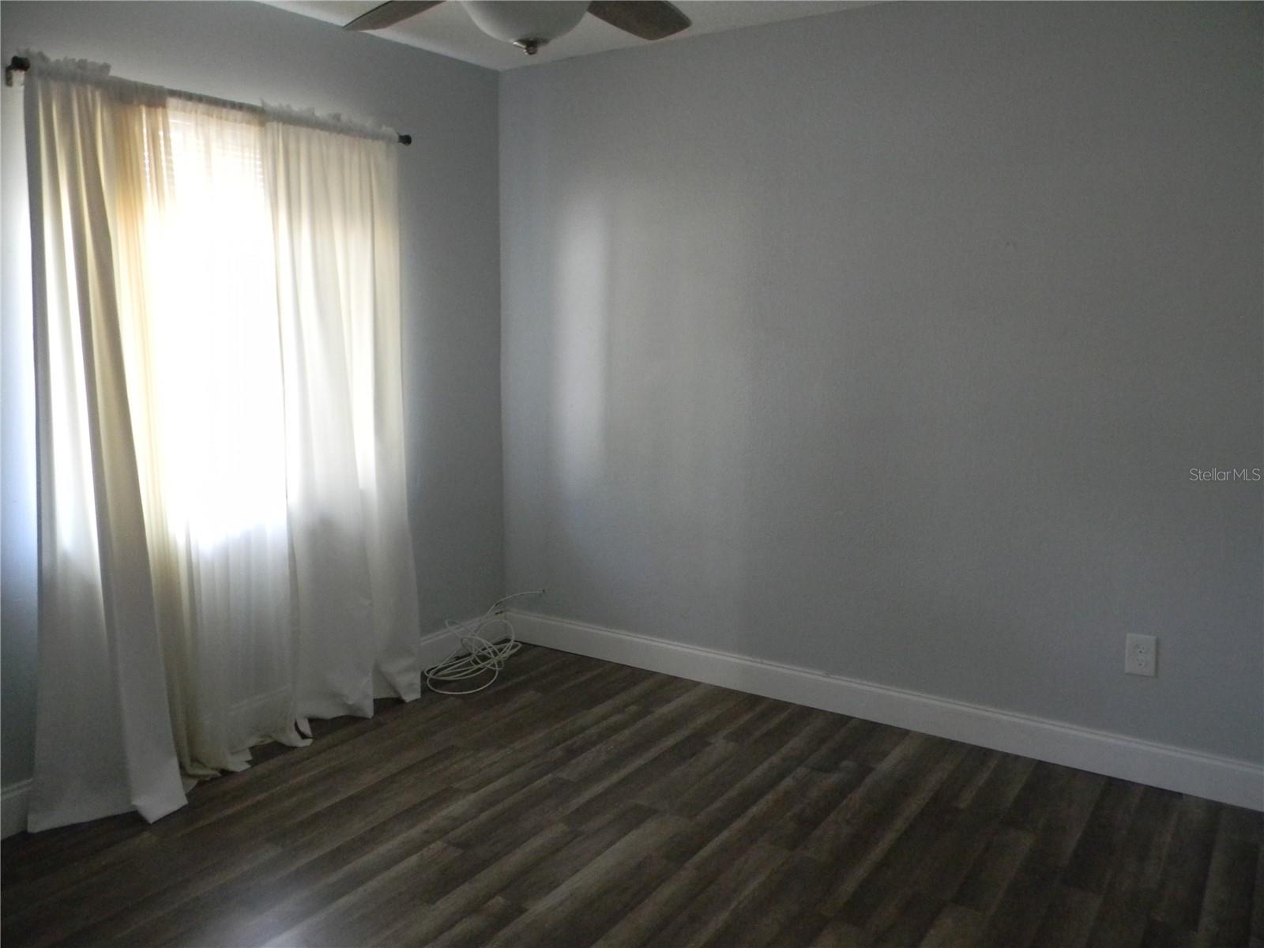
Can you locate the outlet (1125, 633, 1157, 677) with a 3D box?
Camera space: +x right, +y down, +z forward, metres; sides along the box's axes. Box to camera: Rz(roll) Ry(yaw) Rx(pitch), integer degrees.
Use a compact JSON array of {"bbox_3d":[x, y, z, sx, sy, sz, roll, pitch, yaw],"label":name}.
[{"bbox_3d":[1.551,0.555,3.115,0.080,0.124,0.010,6,11,33],"label":"outlet"}]

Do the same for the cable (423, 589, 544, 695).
[{"bbox_3d":[-0.600,0.670,4.212,0.310,0.245,0.610,6,11,33],"label":"cable"}]

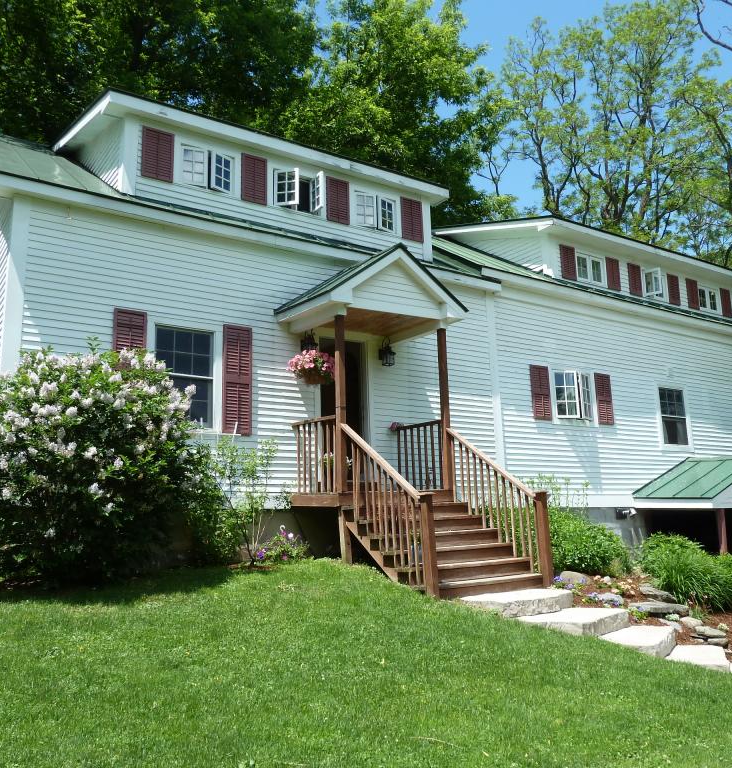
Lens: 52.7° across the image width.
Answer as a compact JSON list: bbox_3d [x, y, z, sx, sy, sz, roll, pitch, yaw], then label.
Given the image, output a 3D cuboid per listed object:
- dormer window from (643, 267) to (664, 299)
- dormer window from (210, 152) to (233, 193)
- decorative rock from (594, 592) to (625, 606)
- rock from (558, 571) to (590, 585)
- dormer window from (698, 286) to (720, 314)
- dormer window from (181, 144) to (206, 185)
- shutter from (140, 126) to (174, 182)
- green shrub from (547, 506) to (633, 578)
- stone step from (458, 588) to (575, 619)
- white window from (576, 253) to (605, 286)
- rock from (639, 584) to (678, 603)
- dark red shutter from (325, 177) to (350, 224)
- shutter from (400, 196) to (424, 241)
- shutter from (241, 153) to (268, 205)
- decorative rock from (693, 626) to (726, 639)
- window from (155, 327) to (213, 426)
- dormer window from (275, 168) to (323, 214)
[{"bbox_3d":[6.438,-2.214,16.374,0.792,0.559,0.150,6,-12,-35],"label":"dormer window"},{"bbox_3d":[-2.141,-3.195,11.072,0.372,0.608,0.088,8,-15,-39],"label":"dormer window"},{"bbox_3d":[2.618,2.311,7.950,0.320,0.130,0.240,-4,-10,17],"label":"decorative rock"},{"bbox_3d":[2.630,2.441,9.330,0.412,0.196,0.294,-5,-12,15],"label":"rock"},{"bbox_3d":[8.224,-1.974,17.662,0.869,0.579,0.090,6,-12,-35],"label":"dormer window"},{"bbox_3d":[-2.407,-3.058,10.438,0.388,0.584,0.080,5,-12,-33],"label":"dormer window"},{"bbox_3d":[-2.783,-3.075,9.918,0.422,0.713,0.040,6,-12,-34],"label":"shutter"},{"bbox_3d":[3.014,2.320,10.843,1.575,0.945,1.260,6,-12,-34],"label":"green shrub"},{"bbox_3d":[1.661,2.347,7.851,1.550,0.190,0.740,9,-15,-44],"label":"stone step"},{"bbox_3d":[4.733,-2.387,15.532,0.830,0.610,0.080,6,-13,-34],"label":"white window"},{"bbox_3d":[3.362,2.408,8.500,0.440,0.150,0.300,-5,-11,20],"label":"rock"},{"bbox_3d":[-0.426,-2.840,11.488,0.422,0.713,0.040,6,-12,-34],"label":"dark red shutter"},{"bbox_3d":[0.794,-2.764,12.471,0.440,0.738,0.050,5,-12,-33],"label":"shutter"},{"bbox_3d":[-1.610,-2.954,10.699,0.422,0.713,0.040,6,-12,-34],"label":"shutter"},{"bbox_3d":[3.587,2.587,7.700,0.290,0.110,0.200,-8,-13,28],"label":"decorative rock"},{"bbox_3d":[-2.418,-0.088,9.867,0.800,1.324,0.100,5,-12,-33],"label":"window"},{"bbox_3d":[-0.969,-2.885,11.036,0.810,0.594,0.270,6,-12,-34],"label":"dormer window"}]

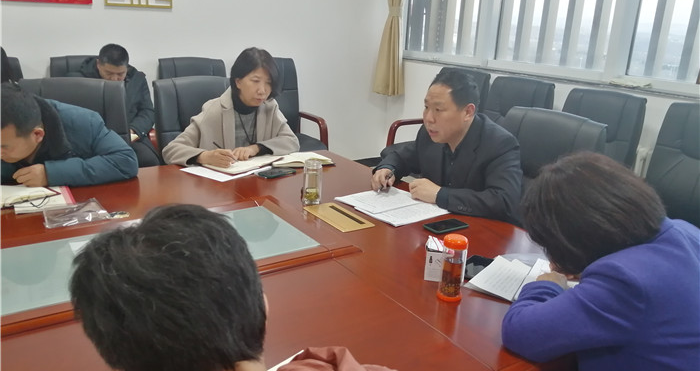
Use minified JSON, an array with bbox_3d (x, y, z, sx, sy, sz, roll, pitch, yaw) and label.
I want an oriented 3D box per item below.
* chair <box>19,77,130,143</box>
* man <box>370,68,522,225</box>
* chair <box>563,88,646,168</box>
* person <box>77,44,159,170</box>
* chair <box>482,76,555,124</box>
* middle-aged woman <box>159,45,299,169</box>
[{"bbox_3d":[-1.273,0.021,2.563,0.580,1.010,0.630,-6,19,-26],"label":"chair"},{"bbox_3d":[0.363,0.145,2.062,0.780,1.220,0.720,-8,21,-32],"label":"man"},{"bbox_3d":[1.280,-0.027,3.108,0.630,1.010,0.580,-8,21,-32],"label":"chair"},{"bbox_3d":[-1.395,-0.284,3.269,0.580,1.160,0.800,-8,21,-32],"label":"person"},{"bbox_3d":[0.957,-0.195,3.579,0.630,1.020,0.580,-8,21,-32],"label":"chair"},{"bbox_3d":[-0.554,-0.026,2.471,0.640,1.220,0.800,-7,20,-29],"label":"middle-aged woman"}]

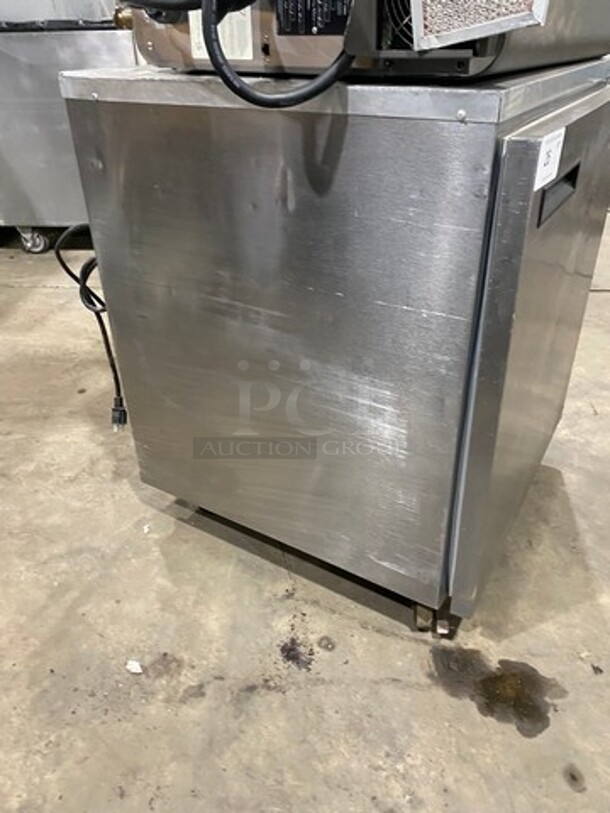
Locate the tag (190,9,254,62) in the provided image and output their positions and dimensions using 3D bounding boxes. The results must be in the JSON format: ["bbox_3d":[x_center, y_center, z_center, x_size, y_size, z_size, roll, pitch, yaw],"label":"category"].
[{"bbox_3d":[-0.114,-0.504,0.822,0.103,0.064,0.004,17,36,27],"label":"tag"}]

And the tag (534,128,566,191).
[{"bbox_3d":[0.266,-0.267,0.659,0.004,0.053,0.104,17,33,27],"label":"tag"}]

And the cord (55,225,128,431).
[{"bbox_3d":[-0.387,-0.145,1.173,0.120,0.440,0.110,17,36,27],"label":"cord"}]

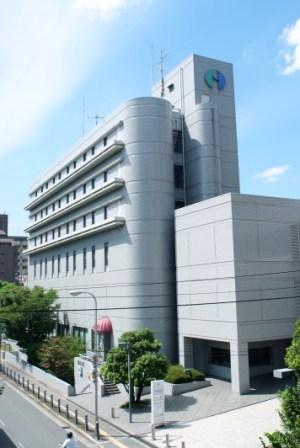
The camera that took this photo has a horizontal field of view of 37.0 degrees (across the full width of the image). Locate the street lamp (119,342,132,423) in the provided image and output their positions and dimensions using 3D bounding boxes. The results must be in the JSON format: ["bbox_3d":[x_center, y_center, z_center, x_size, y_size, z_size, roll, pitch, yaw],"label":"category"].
[{"bbox_3d":[-1.347,8.878,25.066,0.750,4.349,0.300,3,-10,-28],"label":"street lamp"}]

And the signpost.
[{"bbox_3d":[0.429,9.753,24.421,0.658,2.353,0.226,3,-10,-28],"label":"signpost"}]

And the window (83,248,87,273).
[{"bbox_3d":[-7.335,4.216,50.762,0.200,2.850,0.900,3,-9,-27],"label":"window"}]

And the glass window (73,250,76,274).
[{"bbox_3d":[-9.014,4.690,53.943,0.200,2.850,0.900,3,-9,-27],"label":"glass window"}]

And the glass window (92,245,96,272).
[{"bbox_3d":[-6.006,3.767,48.287,0.150,2.900,0.900,3,-10,-28],"label":"glass window"}]

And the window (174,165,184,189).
[{"bbox_3d":[2.964,-4.775,45.387,1.200,2.300,0.150,3,-10,-28],"label":"window"}]

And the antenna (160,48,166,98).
[{"bbox_3d":[1.476,-16.509,48.866,0.600,5.606,0.500,-2,-9,2],"label":"antenna"}]

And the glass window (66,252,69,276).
[{"bbox_3d":[-10.306,5.054,56.392,0.200,2.850,0.900,3,-9,-27],"label":"glass window"}]

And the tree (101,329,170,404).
[{"bbox_3d":[-0.998,9.375,29.709,4.300,4.732,4.000,-1,-9,-2],"label":"tree"}]

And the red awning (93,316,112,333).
[{"bbox_3d":[-4.950,9.862,44.240,1.150,1.600,3.600,3,-9,-27],"label":"red awning"}]

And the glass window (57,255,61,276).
[{"bbox_3d":[-12.083,5.609,59.756,0.200,2.850,0.900,3,-9,-27],"label":"glass window"}]

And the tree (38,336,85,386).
[{"bbox_3d":[-7.342,11.238,37.225,3.700,3.546,3.300,0,-9,-11],"label":"tree"}]

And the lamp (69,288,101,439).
[{"bbox_3d":[-3.427,7.341,23.549,1.650,7.650,0.350,3,-9,-27],"label":"lamp"}]

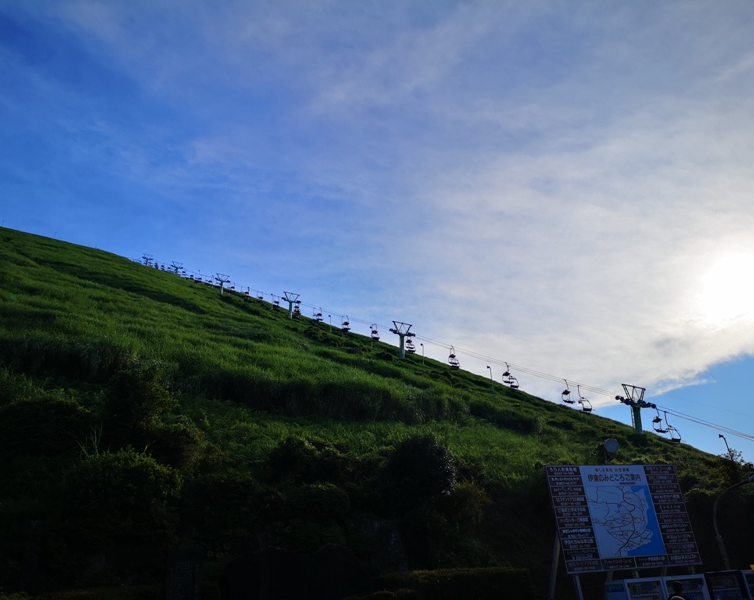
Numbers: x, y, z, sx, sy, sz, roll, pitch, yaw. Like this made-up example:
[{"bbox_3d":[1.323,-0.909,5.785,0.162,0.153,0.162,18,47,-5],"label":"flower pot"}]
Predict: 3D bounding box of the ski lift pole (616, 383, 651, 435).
[{"bbox_3d":[24.582,10.883,59.061,3.800,5.300,2.000,14,-20,-33],"label":"ski lift pole"}]

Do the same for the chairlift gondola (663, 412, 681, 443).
[{"bbox_3d":[25.613,11.115,54.400,1.250,2.700,1.050,14,-32,-33],"label":"chairlift gondola"}]

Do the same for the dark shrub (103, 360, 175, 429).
[{"bbox_3d":[-10.581,4.210,27.800,3.000,2.800,2.700,6,-29,-20],"label":"dark shrub"}]

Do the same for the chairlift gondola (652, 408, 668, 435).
[{"bbox_3d":[26.711,11.460,59.000,1.250,2.600,1.050,14,-32,-33],"label":"chairlift gondola"}]

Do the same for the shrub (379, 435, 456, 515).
[{"bbox_3d":[1.590,6.851,24.500,2.800,2.900,2.600,-6,-27,2],"label":"shrub"}]

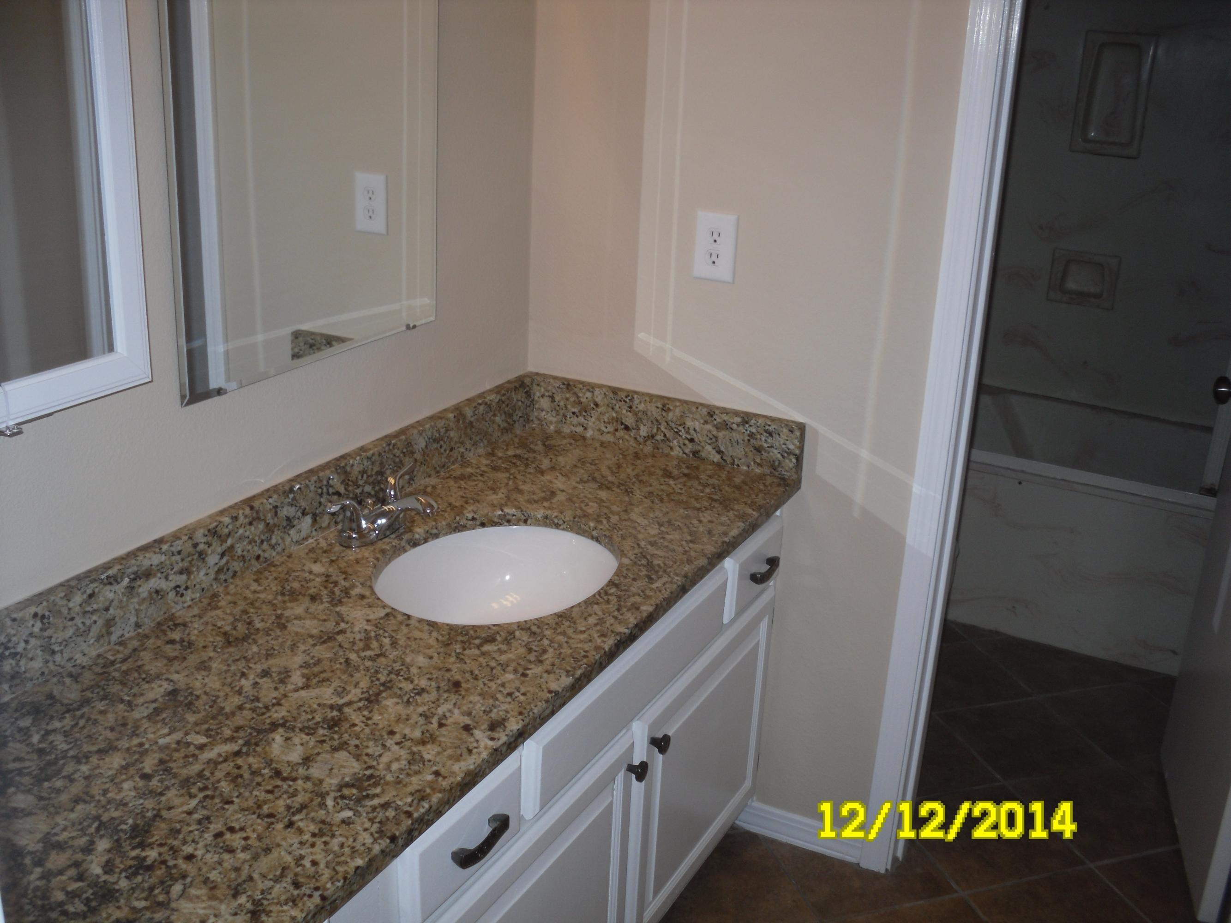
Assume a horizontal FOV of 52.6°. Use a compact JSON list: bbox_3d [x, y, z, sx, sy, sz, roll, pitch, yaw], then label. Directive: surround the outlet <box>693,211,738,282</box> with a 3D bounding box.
[{"bbox_3d":[0.178,-0.378,2.201,0.078,0.121,0.010,12,22,25],"label":"outlet"}]

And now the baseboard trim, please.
[{"bbox_3d":[0.368,0.739,2.486,0.262,0.064,0.015,12,22,25],"label":"baseboard trim"}]

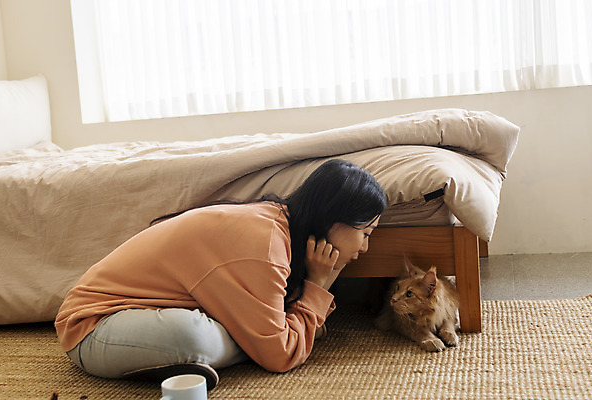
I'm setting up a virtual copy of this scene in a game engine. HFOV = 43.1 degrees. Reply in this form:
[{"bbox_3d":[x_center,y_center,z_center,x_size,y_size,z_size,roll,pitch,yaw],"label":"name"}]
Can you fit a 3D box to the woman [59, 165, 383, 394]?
[{"bbox_3d":[-0.192,0.136,1.864,0.830,0.450,0.550,-4,6,-4],"label":"woman"}]

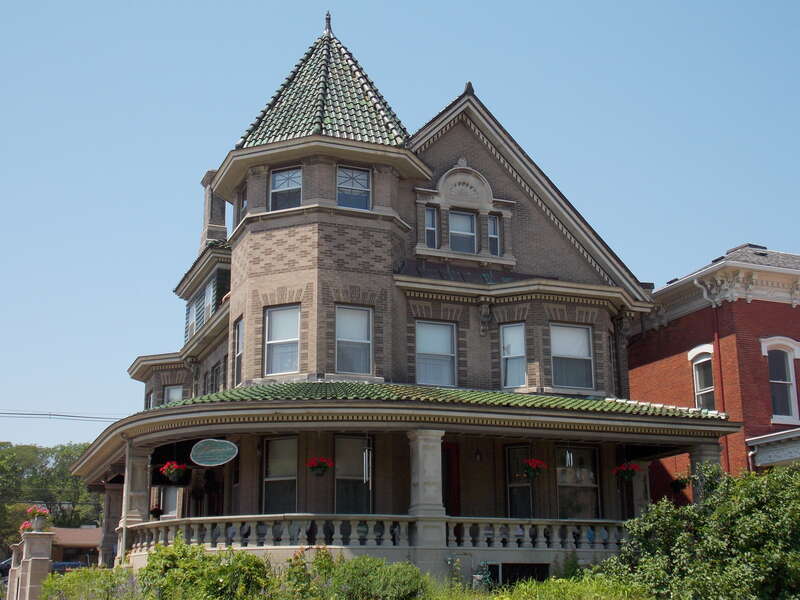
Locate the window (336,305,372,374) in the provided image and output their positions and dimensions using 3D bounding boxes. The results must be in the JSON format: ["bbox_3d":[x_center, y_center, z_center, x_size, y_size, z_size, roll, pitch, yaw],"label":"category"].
[{"bbox_3d":[-1.123,1.030,26.696,0.970,1.740,0.180,6,-17,-21],"label":"window"}]

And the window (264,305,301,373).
[{"bbox_3d":[-2.861,0.967,25.885,0.961,1.701,0.151,-7,-17,22],"label":"window"}]

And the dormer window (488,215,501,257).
[{"bbox_3d":[2.562,-1.770,29.015,0.357,1.144,0.131,6,-17,-22],"label":"dormer window"}]

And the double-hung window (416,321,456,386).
[{"bbox_3d":[0.992,1.428,28.235,1.180,1.750,0.180,6,-17,-21],"label":"double-hung window"}]

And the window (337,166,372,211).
[{"bbox_3d":[-1.157,-2.828,26.911,0.938,1.075,0.151,6,-17,-22],"label":"window"}]

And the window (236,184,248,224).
[{"bbox_3d":[-4.243,-2.658,28.773,0.180,1.220,0.950,6,-17,-21],"label":"window"}]

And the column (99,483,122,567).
[{"bbox_3d":[-9.419,7.376,34.847,0.630,2.670,0.630,6,-17,-21],"label":"column"}]

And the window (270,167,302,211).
[{"bbox_3d":[-3.005,-2.917,28.133,1.000,1.230,0.160,-7,-17,21],"label":"window"}]

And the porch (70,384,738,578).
[{"bbox_3d":[-1.200,5.561,30.392,14.600,4.990,15.500,6,-17,-21],"label":"porch"}]

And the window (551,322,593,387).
[{"bbox_3d":[4.676,1.498,28.612,1.320,1.760,0.180,6,-17,-21],"label":"window"}]

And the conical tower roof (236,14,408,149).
[{"bbox_3d":[-2.044,-5.702,29.866,5.555,5.202,5.555,6,-17,-22],"label":"conical tower roof"}]

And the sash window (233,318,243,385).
[{"bbox_3d":[-4.187,1.336,27.678,0.180,1.750,0.980,6,-17,-21],"label":"sash window"}]

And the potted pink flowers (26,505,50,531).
[{"bbox_3d":[-7.651,4.614,22.500,0.480,0.560,0.480,-1,-15,0],"label":"potted pink flowers"}]

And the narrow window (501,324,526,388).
[{"bbox_3d":[2.987,1.449,27.688,0.636,1.695,0.151,-7,-17,22],"label":"narrow window"}]

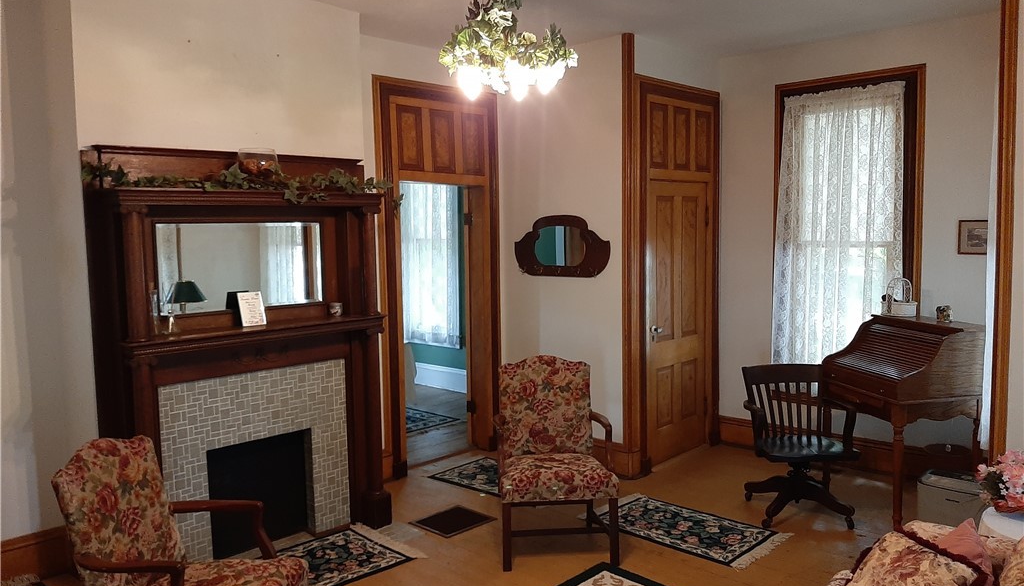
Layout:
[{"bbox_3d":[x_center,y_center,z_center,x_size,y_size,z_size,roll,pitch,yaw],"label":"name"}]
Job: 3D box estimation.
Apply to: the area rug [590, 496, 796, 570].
[{"bbox_3d":[0.954,1.308,4.316,1.000,0.012,0.556,4,7,44],"label":"area rug"}]

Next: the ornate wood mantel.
[{"bbox_3d":[-1.280,0.339,3.897,0.299,2.069,1.436,4,7,44],"label":"ornate wood mantel"}]

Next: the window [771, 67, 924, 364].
[{"bbox_3d":[2.231,-0.309,5.206,0.966,2.266,0.130,4,7,44],"label":"window"}]

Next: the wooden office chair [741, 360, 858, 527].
[{"bbox_3d":[1.664,0.875,4.487,0.629,0.824,0.616,-1,5,-7],"label":"wooden office chair"}]

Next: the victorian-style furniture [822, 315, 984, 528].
[{"bbox_3d":[2.280,0.720,4.548,0.573,1.111,0.675,-2,5,-15],"label":"victorian-style furniture"}]

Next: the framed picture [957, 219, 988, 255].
[{"bbox_3d":[2.806,-0.332,4.616,0.239,0.209,0.025,4,7,44],"label":"framed picture"}]

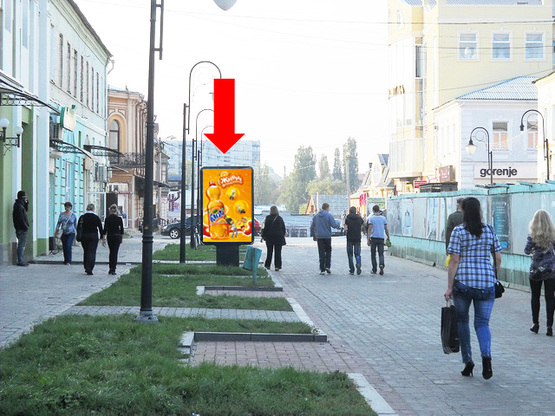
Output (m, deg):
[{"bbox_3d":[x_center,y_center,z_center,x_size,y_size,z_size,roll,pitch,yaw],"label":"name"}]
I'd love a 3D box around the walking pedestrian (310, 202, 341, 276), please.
[{"bbox_3d":[1.184,0.766,35.600,0.660,1.774,0.450,0,0,2],"label":"walking pedestrian"}]

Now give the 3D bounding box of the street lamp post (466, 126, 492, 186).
[{"bbox_3d":[10.146,-1.093,72.000,1.500,5.850,0.450,0,0,0],"label":"street lamp post"}]

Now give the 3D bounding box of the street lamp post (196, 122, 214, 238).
[{"bbox_3d":[-3.419,-1.235,72.000,1.300,5.714,0.350,0,0,-3],"label":"street lamp post"}]

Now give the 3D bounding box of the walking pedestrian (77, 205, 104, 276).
[{"bbox_3d":[-4.395,0.746,34.000,0.580,1.690,0.400,0,0,-3],"label":"walking pedestrian"}]

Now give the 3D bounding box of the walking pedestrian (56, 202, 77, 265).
[{"bbox_3d":[-5.675,0.691,38.800,0.540,1.680,0.380,0,0,-6],"label":"walking pedestrian"}]

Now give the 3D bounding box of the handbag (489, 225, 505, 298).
[{"bbox_3d":[2.075,0.509,13.650,0.160,0.695,0.280,0,0,-3],"label":"handbag"}]

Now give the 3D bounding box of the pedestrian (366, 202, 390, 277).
[{"bbox_3d":[2.525,0.806,35.800,0.550,1.737,0.430,0,0,-3],"label":"pedestrian"}]

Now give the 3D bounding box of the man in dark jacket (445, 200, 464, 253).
[{"bbox_3d":[3.418,0.721,26.800,0.560,1.790,0.400,0,0,0],"label":"man in dark jacket"}]

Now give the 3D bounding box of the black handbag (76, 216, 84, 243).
[{"bbox_3d":[-4.766,0.520,34.900,0.170,0.580,0.330,0,0,0],"label":"black handbag"}]

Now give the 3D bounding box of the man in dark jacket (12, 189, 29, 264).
[{"bbox_3d":[-6.282,0.512,35.400,0.400,1.848,0.500,0,0,0],"label":"man in dark jacket"}]

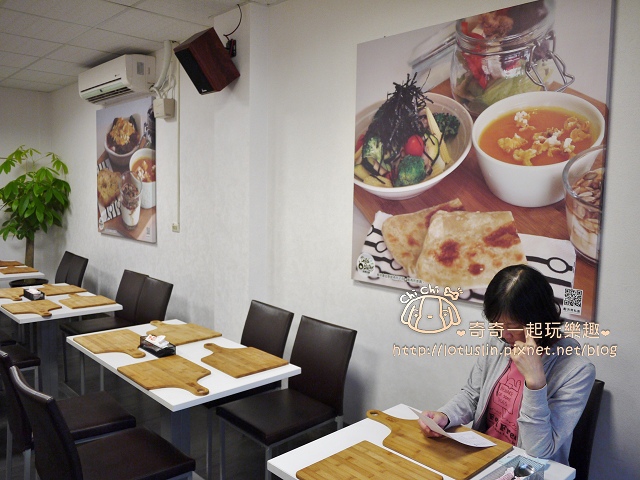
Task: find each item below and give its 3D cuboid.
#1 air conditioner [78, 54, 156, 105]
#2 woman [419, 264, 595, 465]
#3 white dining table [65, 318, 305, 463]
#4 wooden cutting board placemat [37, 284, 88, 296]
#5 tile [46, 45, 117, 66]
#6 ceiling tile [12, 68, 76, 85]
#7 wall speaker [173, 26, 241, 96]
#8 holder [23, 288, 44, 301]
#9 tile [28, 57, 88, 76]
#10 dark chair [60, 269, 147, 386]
[{"bbox_3d":[-1.802,-1.389,4.559,0.245,0.285,1.030,-4,7,-43],"label":"air conditioner"},{"bbox_3d":[0.633,0.717,1.671,0.660,1.280,0.500,-4,7,-43],"label":"woman"},{"bbox_3d":[-0.740,0.937,2.651,0.648,0.746,1.207,-4,7,-43],"label":"white dining table"},{"bbox_3d":[-2.105,0.395,4.140,0.297,0.014,0.520,-4,7,-43],"label":"wooden cutting board placemat"},{"bbox_3d":[-2.025,-1.612,4.556,0.600,0.016,0.610,-4,7,-43],"label":"tile"},{"bbox_3d":[-2.865,-1.710,5.434,0.600,0.016,0.610,-4,7,-43],"label":"ceiling tile"},{"bbox_3d":[-0.676,-1.068,3.120,0.200,0.300,0.194,11,51,46],"label":"wall speaker"},{"bbox_3d":[-2.114,0.402,3.837,0.090,0.056,0.225,-4,7,-43],"label":"holder"},{"bbox_3d":[-2.446,-1.661,4.996,0.600,0.016,0.610,-4,7,-43],"label":"tile"},{"bbox_3d":[-1.722,0.717,4.148,0.533,0.873,0.430,-4,7,-43],"label":"dark chair"}]

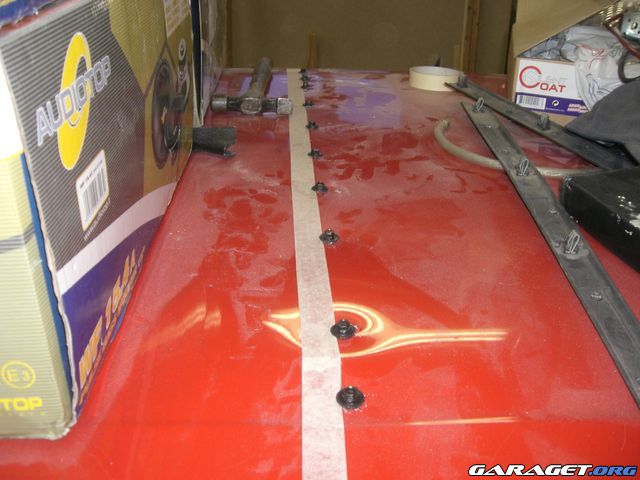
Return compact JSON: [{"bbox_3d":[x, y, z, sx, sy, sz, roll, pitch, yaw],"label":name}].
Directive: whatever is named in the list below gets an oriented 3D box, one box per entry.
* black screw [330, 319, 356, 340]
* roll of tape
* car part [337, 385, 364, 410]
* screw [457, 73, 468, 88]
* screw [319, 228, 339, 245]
[{"bbox_3d":[0.017,0.061,0.492,0.018,0.010,0.018,2,31,0],"label":"black screw"},{"bbox_3d":[0.192,-0.267,1.163,0.083,0.025,0.083,4,23,0],"label":"roll of tape"},{"bbox_3d":[0.019,0.097,0.440,0.018,0.010,0.018,2,33,0],"label":"car part"},{"bbox_3d":[0.223,-0.250,1.100,0.018,0.022,0.015,3,23,0],"label":"screw"},{"bbox_3d":[0.009,-0.004,0.633,0.018,0.010,0.018,2,27,0],"label":"screw"}]

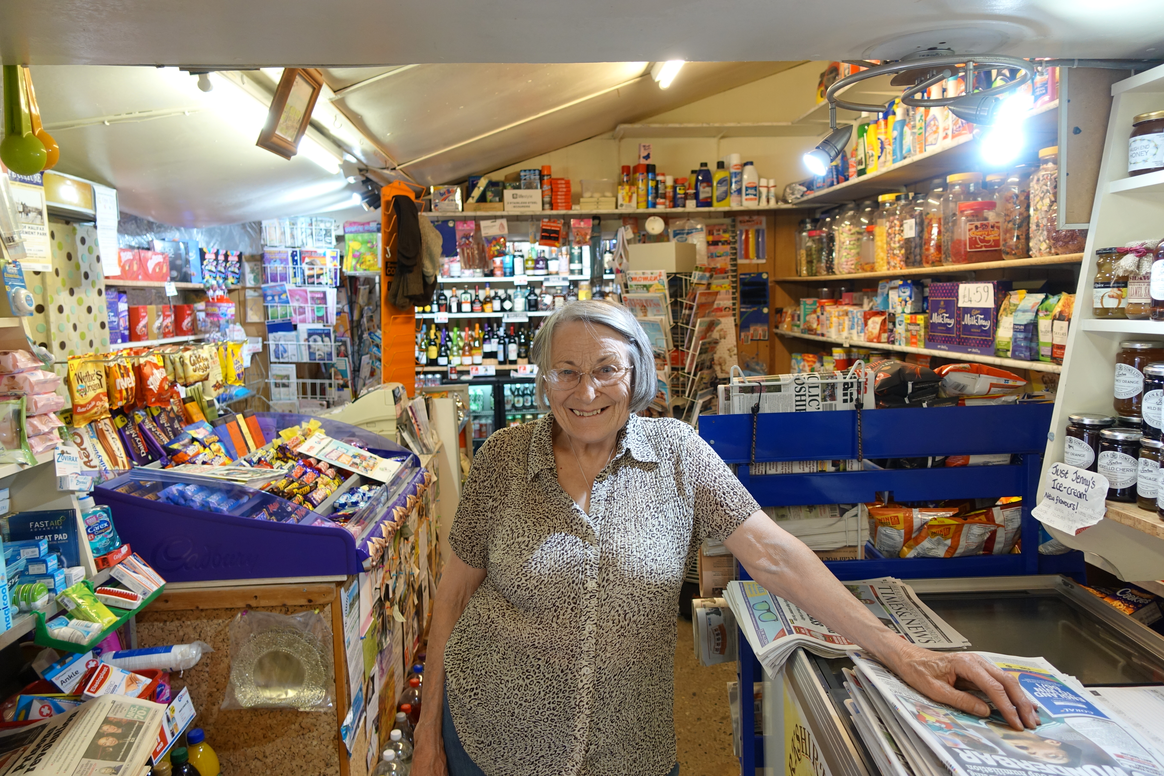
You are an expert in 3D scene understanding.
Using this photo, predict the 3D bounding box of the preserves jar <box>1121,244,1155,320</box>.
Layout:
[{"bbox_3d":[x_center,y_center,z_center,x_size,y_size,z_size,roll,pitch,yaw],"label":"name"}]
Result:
[{"bbox_3d":[0.915,-0.173,1.257,0.060,0.122,0.060,4,8,36],"label":"preserves jar"}]

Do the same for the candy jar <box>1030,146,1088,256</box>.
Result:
[{"bbox_3d":[1.205,-0.467,1.960,0.130,0.277,0.130,-2,6,0],"label":"candy jar"}]

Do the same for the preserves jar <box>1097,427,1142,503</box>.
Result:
[{"bbox_3d":[0.891,0.124,1.272,0.071,0.110,0.071,4,8,35],"label":"preserves jar"}]

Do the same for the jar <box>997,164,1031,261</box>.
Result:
[{"bbox_3d":[1.194,-0.475,2.057,0.130,0.270,0.130,-1,7,0],"label":"jar"}]

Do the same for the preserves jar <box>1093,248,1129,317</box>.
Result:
[{"bbox_3d":[0.859,-0.168,1.244,0.061,0.113,0.061,3,7,42],"label":"preserves jar"}]

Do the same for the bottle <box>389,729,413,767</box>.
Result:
[{"bbox_3d":[-0.543,1.177,2.306,0.100,0.325,0.100,-2,6,-3],"label":"bottle"}]

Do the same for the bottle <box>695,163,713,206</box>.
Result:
[{"bbox_3d":[0.620,-1.033,3.950,0.081,0.230,0.060,-2,6,-3],"label":"bottle"}]

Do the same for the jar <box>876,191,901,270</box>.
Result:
[{"bbox_3d":[1.152,-0.569,2.861,0.130,0.270,0.130,-1,7,0],"label":"jar"}]

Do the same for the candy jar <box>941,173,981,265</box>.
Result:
[{"bbox_3d":[1.172,-0.514,2.370,0.130,0.275,0.130,-2,6,0],"label":"candy jar"}]

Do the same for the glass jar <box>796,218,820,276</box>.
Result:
[{"bbox_3d":[1.106,-0.672,3.756,0.130,0.270,0.130,-1,7,0],"label":"glass jar"}]

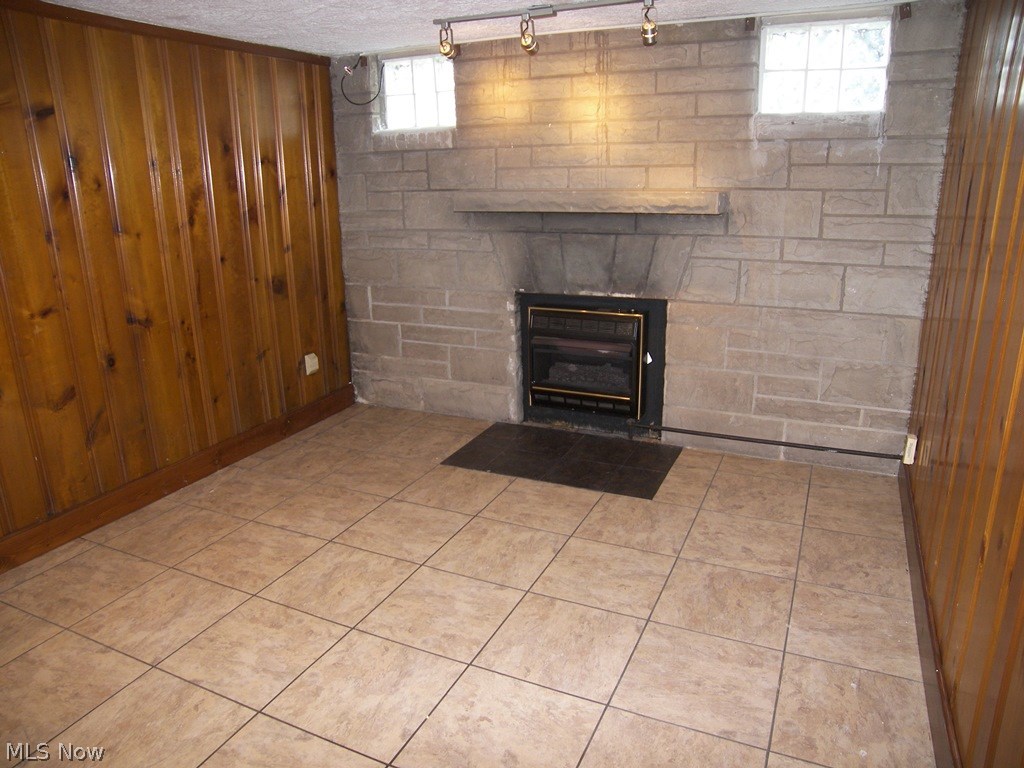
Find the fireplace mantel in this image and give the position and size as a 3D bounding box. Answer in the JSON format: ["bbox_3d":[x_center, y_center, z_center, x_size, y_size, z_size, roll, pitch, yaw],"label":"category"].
[{"bbox_3d":[0.379,-0.957,3.707,1.433,0.114,0.223,7,18,24],"label":"fireplace mantel"}]

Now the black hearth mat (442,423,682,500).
[{"bbox_3d":[0.292,0.385,3.864,1.135,0.011,0.719,7,18,24],"label":"black hearth mat"}]

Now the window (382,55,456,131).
[{"bbox_3d":[-0.549,-1.701,4.142,0.519,0.400,0.091,7,18,24],"label":"window"}]

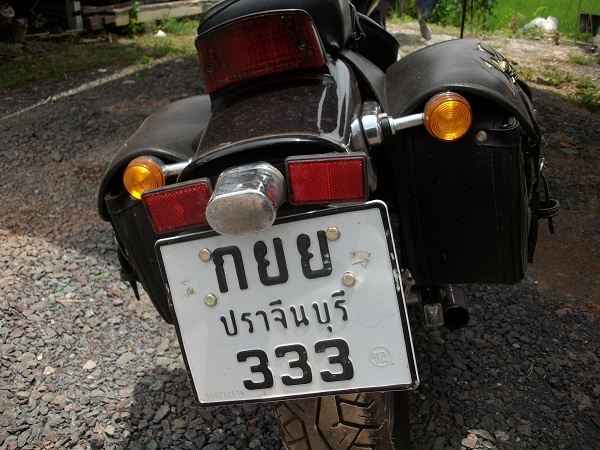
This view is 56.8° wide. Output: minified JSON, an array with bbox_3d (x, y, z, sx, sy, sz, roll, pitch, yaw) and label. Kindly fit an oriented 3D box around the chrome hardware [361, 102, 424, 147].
[{"bbox_3d":[0.098,-0.106,0.588,0.068,0.038,0.038,-10,24,15],"label":"chrome hardware"}]

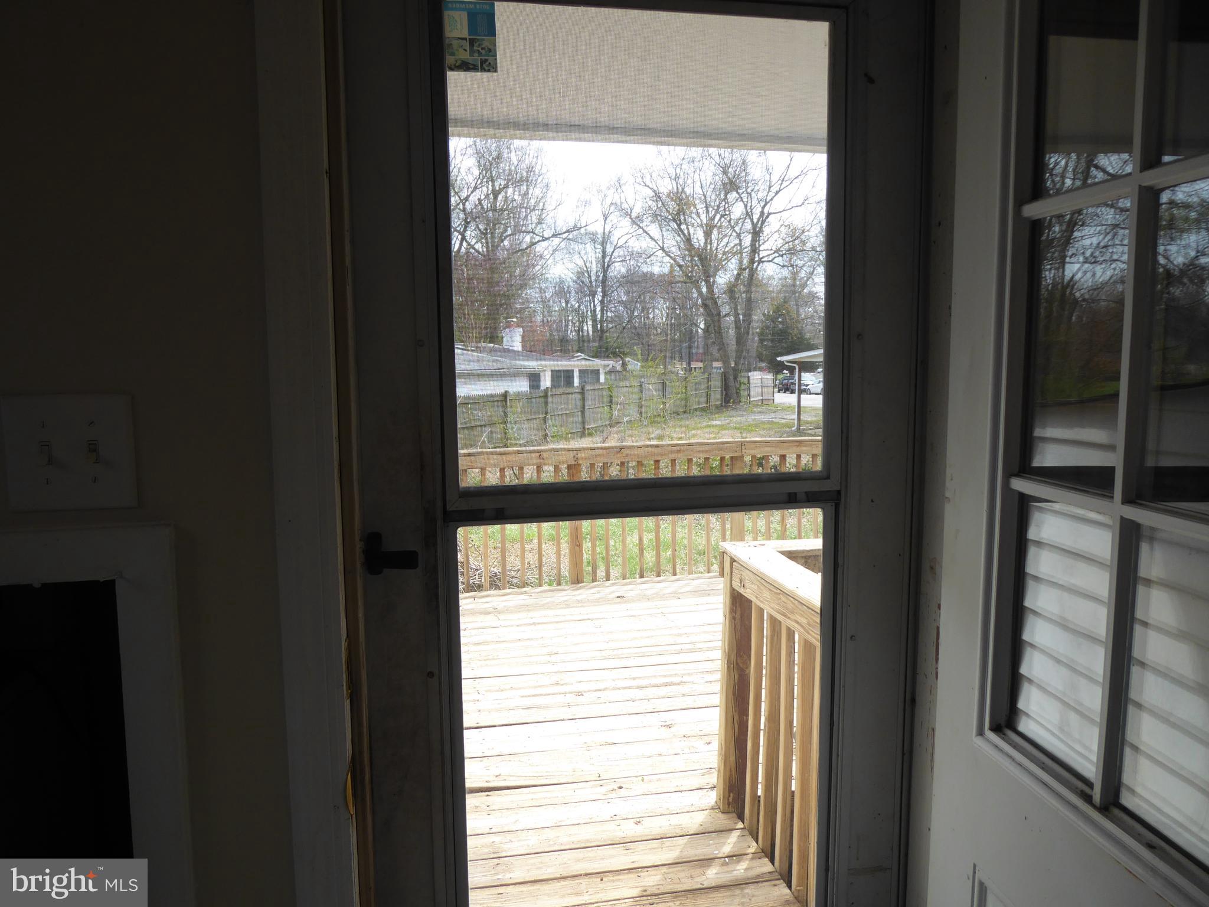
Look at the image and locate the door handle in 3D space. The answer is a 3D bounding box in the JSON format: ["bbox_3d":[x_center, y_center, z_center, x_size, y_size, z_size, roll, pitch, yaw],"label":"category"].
[{"bbox_3d":[-0.278,0.130,1.090,0.071,0.055,0.038,-2,6,-11],"label":"door handle"}]

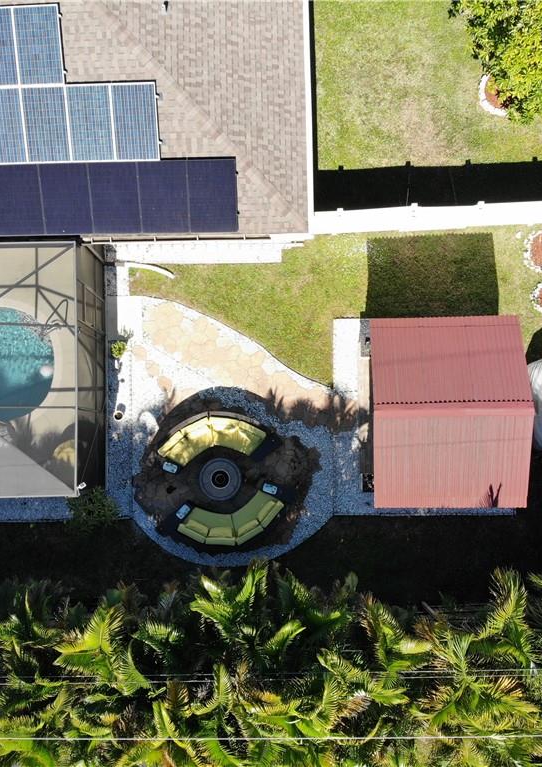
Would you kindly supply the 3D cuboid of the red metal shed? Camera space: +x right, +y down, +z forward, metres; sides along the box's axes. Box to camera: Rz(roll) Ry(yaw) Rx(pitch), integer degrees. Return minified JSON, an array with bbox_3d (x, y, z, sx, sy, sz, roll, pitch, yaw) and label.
[{"bbox_3d":[4.102,0.739,17.275,3.428,3.649,4.330,-1,85,3],"label":"red metal shed"}]

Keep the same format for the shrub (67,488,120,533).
[{"bbox_3d":[-4.691,3.366,18.806,1.200,1.150,1.100,-1,85,3],"label":"shrub"}]

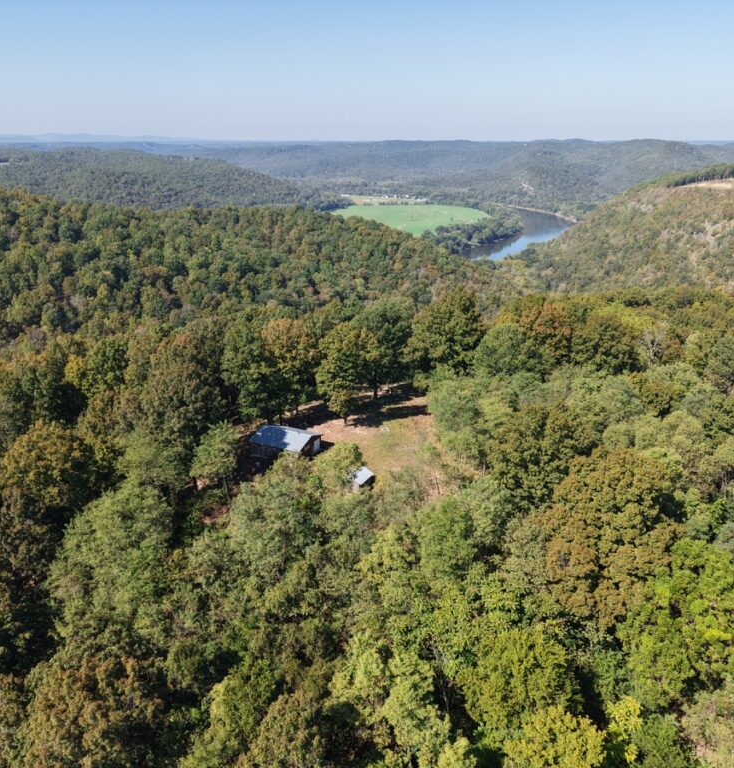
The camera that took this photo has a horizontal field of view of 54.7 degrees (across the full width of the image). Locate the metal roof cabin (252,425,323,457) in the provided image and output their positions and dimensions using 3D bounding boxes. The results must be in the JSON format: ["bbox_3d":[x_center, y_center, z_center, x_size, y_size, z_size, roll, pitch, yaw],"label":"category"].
[{"bbox_3d":[-12.241,8.955,108.090,8.900,4.100,6.700,9,21,24],"label":"metal roof cabin"}]

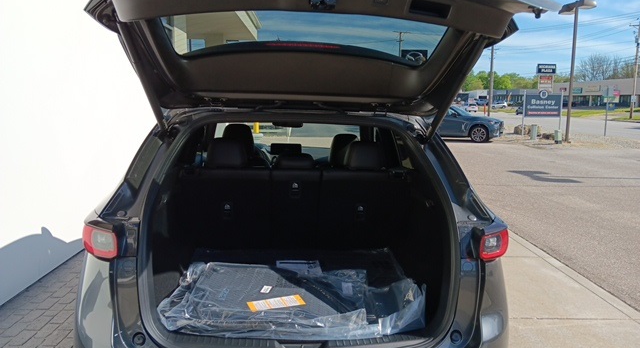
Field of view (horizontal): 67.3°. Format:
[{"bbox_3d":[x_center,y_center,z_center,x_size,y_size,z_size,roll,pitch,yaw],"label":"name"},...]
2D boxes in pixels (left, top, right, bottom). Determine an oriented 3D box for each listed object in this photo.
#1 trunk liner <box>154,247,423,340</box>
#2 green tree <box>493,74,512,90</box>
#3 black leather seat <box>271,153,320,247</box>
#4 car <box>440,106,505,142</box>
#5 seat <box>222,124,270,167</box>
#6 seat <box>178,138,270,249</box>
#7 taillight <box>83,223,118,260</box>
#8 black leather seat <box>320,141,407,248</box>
[{"bbox_3d":[-0.124,0.503,2.287,1.060,0.110,0.900,0,8,-5],"label":"trunk liner"},{"bbox_3d":[53.152,-24.250,140.010,6.500,9.400,6.500,0,8,0],"label":"green tree"},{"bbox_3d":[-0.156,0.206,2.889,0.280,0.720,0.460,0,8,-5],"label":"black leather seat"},{"bbox_3d":[5.367,-2.320,20.980,5.000,1.720,1.970,3,9,22],"label":"car"},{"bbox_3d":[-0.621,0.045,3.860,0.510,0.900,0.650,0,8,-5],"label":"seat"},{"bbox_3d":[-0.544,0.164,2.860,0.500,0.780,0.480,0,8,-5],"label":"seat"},{"bbox_3d":[-0.894,0.278,1.950,0.150,0.140,0.170,0,8,-5],"label":"taillight"},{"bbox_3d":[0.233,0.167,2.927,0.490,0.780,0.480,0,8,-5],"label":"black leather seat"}]

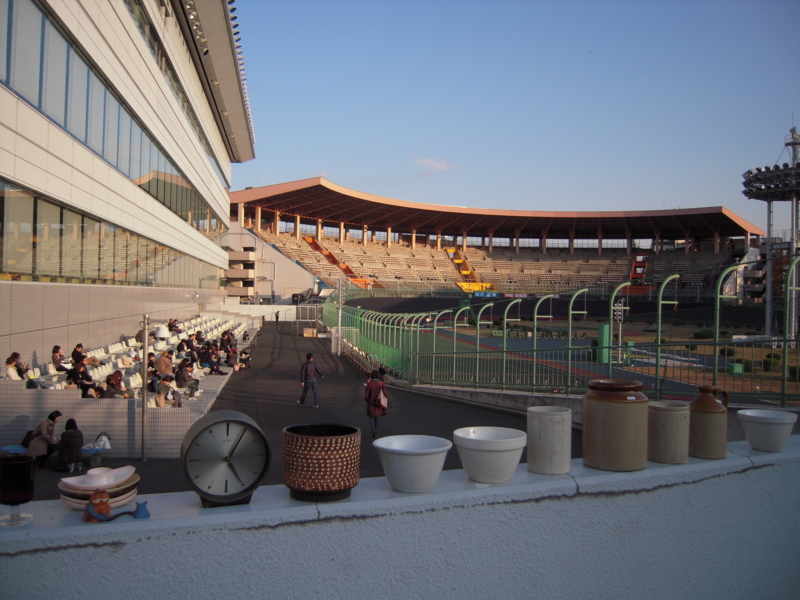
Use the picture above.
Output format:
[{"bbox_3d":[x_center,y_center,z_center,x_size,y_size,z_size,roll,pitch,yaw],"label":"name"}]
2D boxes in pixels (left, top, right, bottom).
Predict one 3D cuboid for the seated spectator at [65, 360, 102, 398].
[{"bbox_3d":[-8.217,2.188,16.800,0.850,1.170,0.550,1,0,-10],"label":"seated spectator"}]

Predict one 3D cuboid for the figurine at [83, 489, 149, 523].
[{"bbox_3d":[-0.440,0.316,1.000,0.096,0.043,0.036,1,0,-20],"label":"figurine"}]

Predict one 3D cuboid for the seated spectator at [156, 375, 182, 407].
[{"bbox_3d":[-6.171,2.568,17.400,0.800,1.170,0.520,1,0,-10],"label":"seated spectator"}]

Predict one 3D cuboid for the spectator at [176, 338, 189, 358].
[{"bbox_3d":[-9.238,2.300,28.000,0.800,1.170,0.520,1,0,-10],"label":"spectator"}]

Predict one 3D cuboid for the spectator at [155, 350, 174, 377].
[{"bbox_3d":[-8.245,2.338,22.800,0.800,1.170,0.550,1,0,-10],"label":"spectator"}]

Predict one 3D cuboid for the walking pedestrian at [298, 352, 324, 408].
[{"bbox_3d":[-2.806,2.520,20.400,0.580,1.720,0.650,2,0,41],"label":"walking pedestrian"}]

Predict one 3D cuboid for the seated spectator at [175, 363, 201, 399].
[{"bbox_3d":[-6.749,2.546,20.600,0.800,1.170,0.520,1,0,-10],"label":"seated spectator"}]

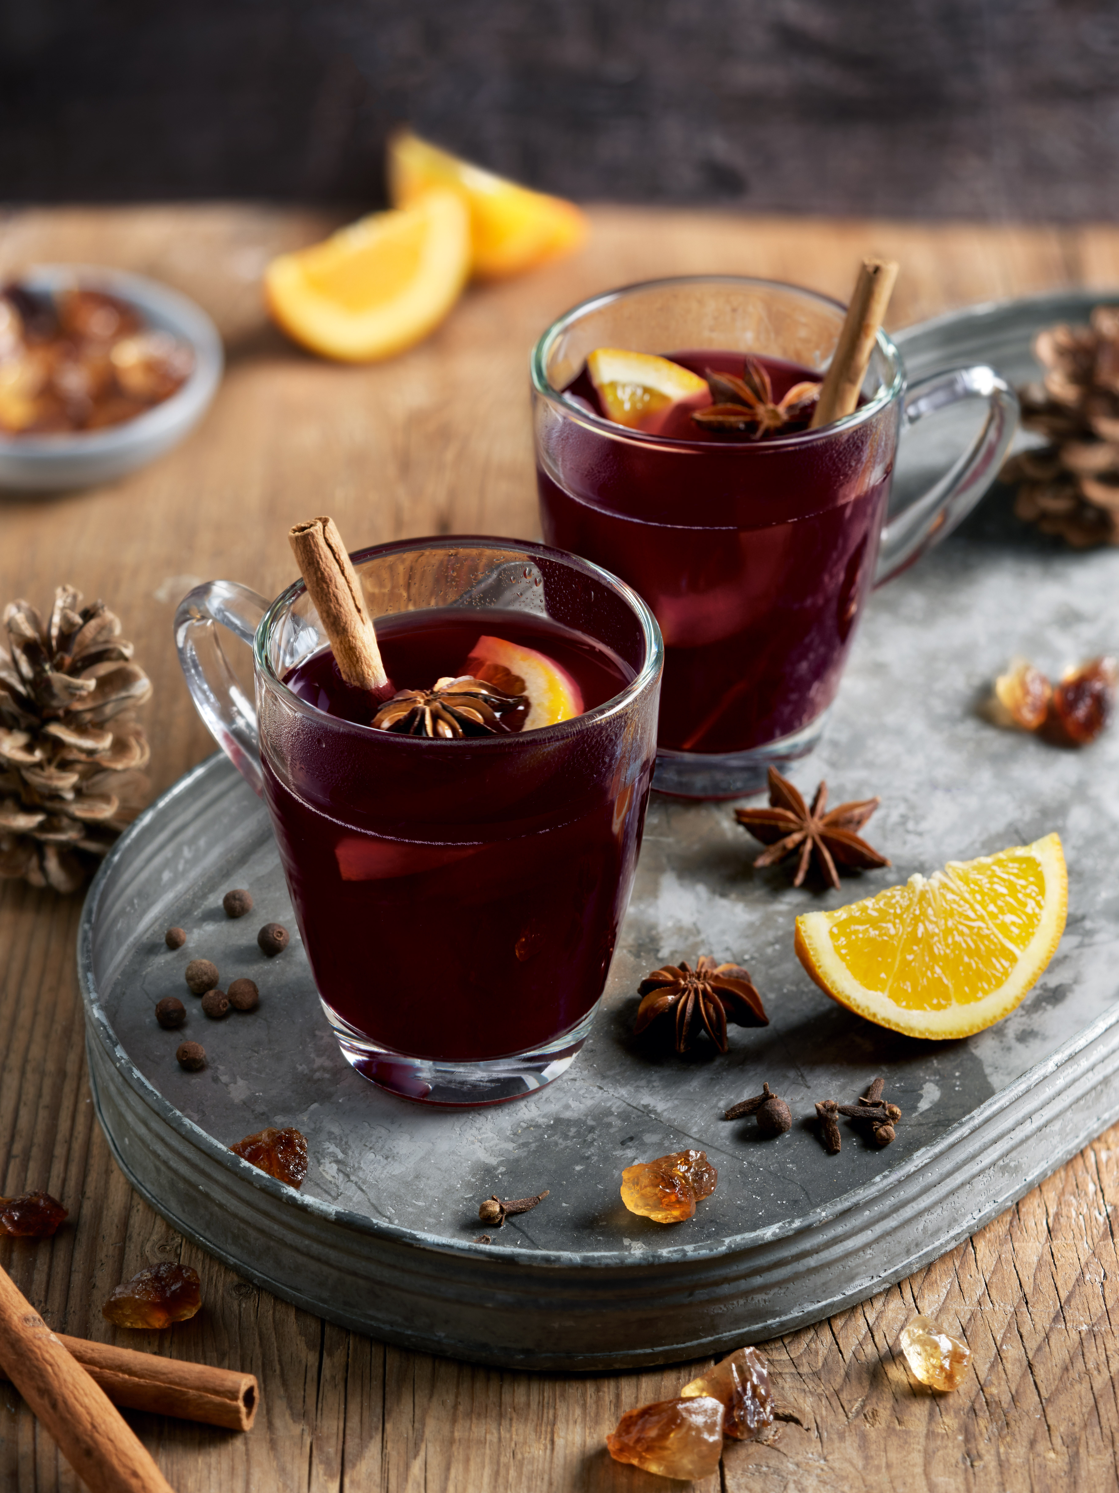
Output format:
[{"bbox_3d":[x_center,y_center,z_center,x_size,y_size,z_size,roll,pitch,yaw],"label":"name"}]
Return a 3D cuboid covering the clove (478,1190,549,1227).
[{"bbox_3d":[-0.009,0.095,0.869,0.016,0.006,0.006,-17,37,-25],"label":"clove"}]

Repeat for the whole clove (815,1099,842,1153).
[{"bbox_3d":[0.058,0.080,0.893,0.005,0.005,0.015,-2,33,-5],"label":"whole clove"}]

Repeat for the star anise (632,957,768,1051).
[{"bbox_3d":[0.031,0.057,0.924,0.028,0.011,0.026,1,33,0],"label":"star anise"}]

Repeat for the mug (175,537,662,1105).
[{"bbox_3d":[-0.031,0.017,0.902,0.108,0.101,0.084,17,36,24],"label":"mug"}]

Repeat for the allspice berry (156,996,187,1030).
[{"bbox_3d":[-0.086,0.059,0.923,0.006,0.006,0.006,1,33,0],"label":"allspice berry"}]

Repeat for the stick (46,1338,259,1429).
[{"bbox_3d":[-0.097,0.122,0.827,0.075,0.011,0.011,9,34,13],"label":"stick"}]

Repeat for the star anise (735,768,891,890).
[{"bbox_3d":[0.059,0.019,0.978,0.033,0.011,0.035,1,48,0],"label":"star anise"}]

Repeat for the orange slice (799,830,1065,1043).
[{"bbox_3d":[0.081,0.043,0.924,0.069,0.035,0.039,-16,36,-24],"label":"orange slice"}]

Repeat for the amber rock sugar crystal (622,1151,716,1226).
[{"bbox_3d":[0.023,0.091,0.870,0.018,0.011,0.013,-10,34,-17],"label":"amber rock sugar crystal"}]

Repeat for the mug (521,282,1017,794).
[{"bbox_3d":[0.048,-0.047,1.000,0.110,0.103,0.086,-4,33,-8],"label":"mug"}]

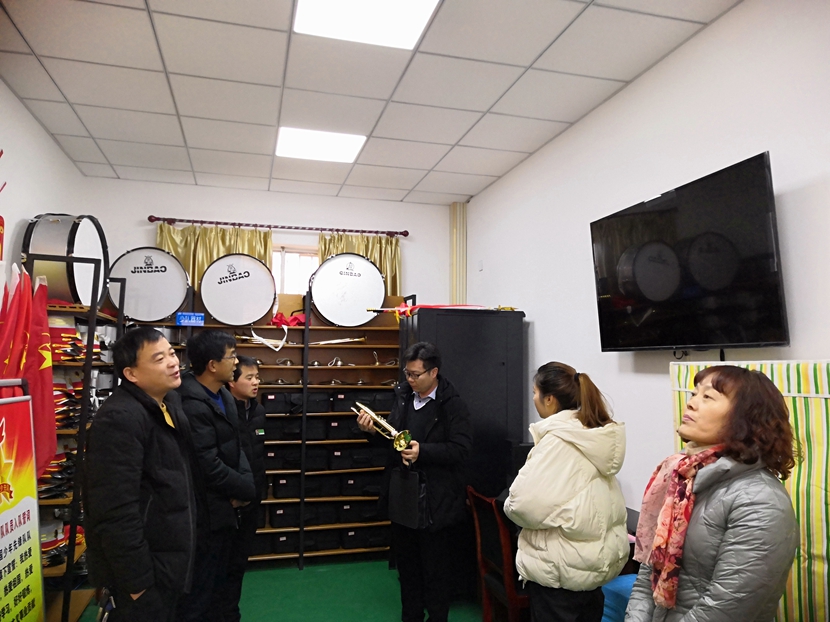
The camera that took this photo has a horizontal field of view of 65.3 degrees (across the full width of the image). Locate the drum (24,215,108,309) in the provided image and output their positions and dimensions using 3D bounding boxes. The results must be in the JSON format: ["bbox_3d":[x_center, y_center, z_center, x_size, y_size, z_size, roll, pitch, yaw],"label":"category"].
[{"bbox_3d":[-2.248,-0.322,4.208,0.295,0.610,0.610,2,-5,-6],"label":"drum"}]

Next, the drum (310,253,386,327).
[{"bbox_3d":[-0.576,-0.156,5.403,0.615,0.615,0.280,2,-5,-15],"label":"drum"}]

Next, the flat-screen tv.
[{"bbox_3d":[1.155,-0.173,2.877,0.060,0.695,1.230,-3,-4,-15],"label":"flat-screen tv"}]

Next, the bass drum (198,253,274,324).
[{"bbox_3d":[-1.402,-0.156,5.185,0.570,0.570,0.260,2,-5,-11],"label":"bass drum"}]

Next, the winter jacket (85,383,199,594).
[{"bbox_3d":[-0.976,0.616,2.310,0.360,0.780,0.530,1,-5,-1],"label":"winter jacket"}]

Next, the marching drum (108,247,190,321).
[{"bbox_3d":[-2.034,-0.187,4.990,0.570,0.570,0.260,2,-5,-15],"label":"marching drum"}]

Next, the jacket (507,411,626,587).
[{"bbox_3d":[0.576,0.705,2.460,0.430,0.690,0.510,-3,-7,40],"label":"jacket"}]

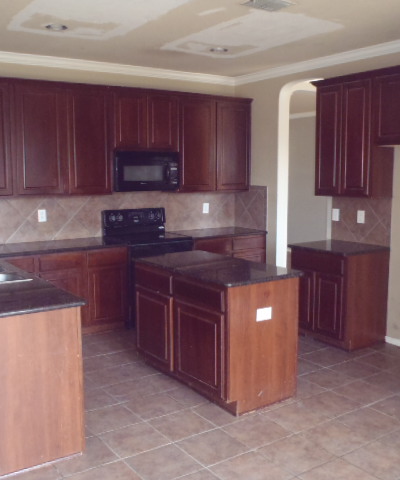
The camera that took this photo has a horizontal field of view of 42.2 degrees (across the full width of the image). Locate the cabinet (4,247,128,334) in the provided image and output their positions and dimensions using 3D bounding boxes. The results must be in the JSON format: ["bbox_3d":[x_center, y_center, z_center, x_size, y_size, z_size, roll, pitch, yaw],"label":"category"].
[{"bbox_3d":[-1.438,0.527,5.201,1.286,0.890,0.624,-5,9,-34],"label":"cabinet"}]

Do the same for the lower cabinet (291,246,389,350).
[{"bbox_3d":[1.336,0.522,5.032,0.607,0.900,0.699,-5,9,-34],"label":"lower cabinet"}]

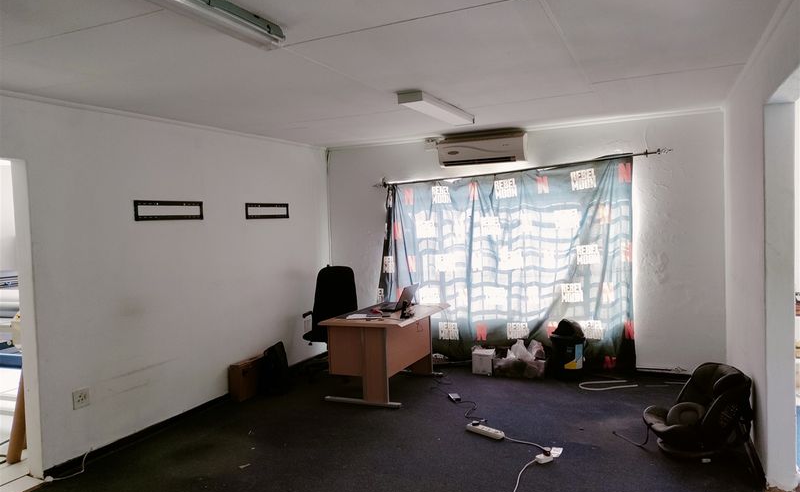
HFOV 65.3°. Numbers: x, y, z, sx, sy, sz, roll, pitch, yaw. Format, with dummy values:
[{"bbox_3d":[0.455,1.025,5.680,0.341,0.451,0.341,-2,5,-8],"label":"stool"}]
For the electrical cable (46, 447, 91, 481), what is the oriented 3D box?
[{"bbox_3d":[-2.168,1.464,4.179,0.150,0.075,0.390,-1,3,23],"label":"electrical cable"}]

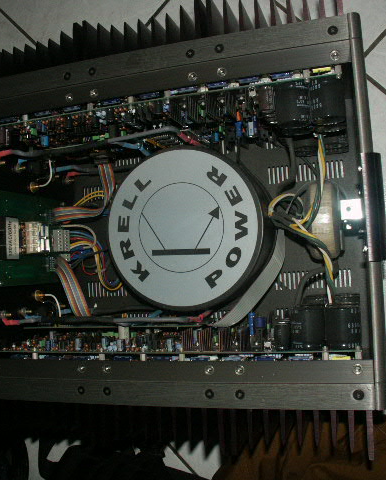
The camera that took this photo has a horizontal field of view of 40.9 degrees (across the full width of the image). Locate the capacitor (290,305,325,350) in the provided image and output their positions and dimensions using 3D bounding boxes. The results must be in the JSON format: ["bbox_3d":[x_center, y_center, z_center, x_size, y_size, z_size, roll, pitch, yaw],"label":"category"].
[{"bbox_3d":[0.120,0.091,0.540,0.035,0.035,0.043,-4,88,17],"label":"capacitor"}]

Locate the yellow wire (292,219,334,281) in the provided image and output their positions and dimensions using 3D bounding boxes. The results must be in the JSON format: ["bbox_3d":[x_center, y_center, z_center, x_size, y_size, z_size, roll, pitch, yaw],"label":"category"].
[{"bbox_3d":[0.142,0.009,0.597,0.023,0.038,0.082,-38,79,13],"label":"yellow wire"}]

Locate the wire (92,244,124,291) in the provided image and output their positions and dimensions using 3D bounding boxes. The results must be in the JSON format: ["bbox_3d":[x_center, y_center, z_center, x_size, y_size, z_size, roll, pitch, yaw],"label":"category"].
[{"bbox_3d":[-0.122,0.040,0.743,0.032,0.040,0.064,-4,88,17],"label":"wire"}]

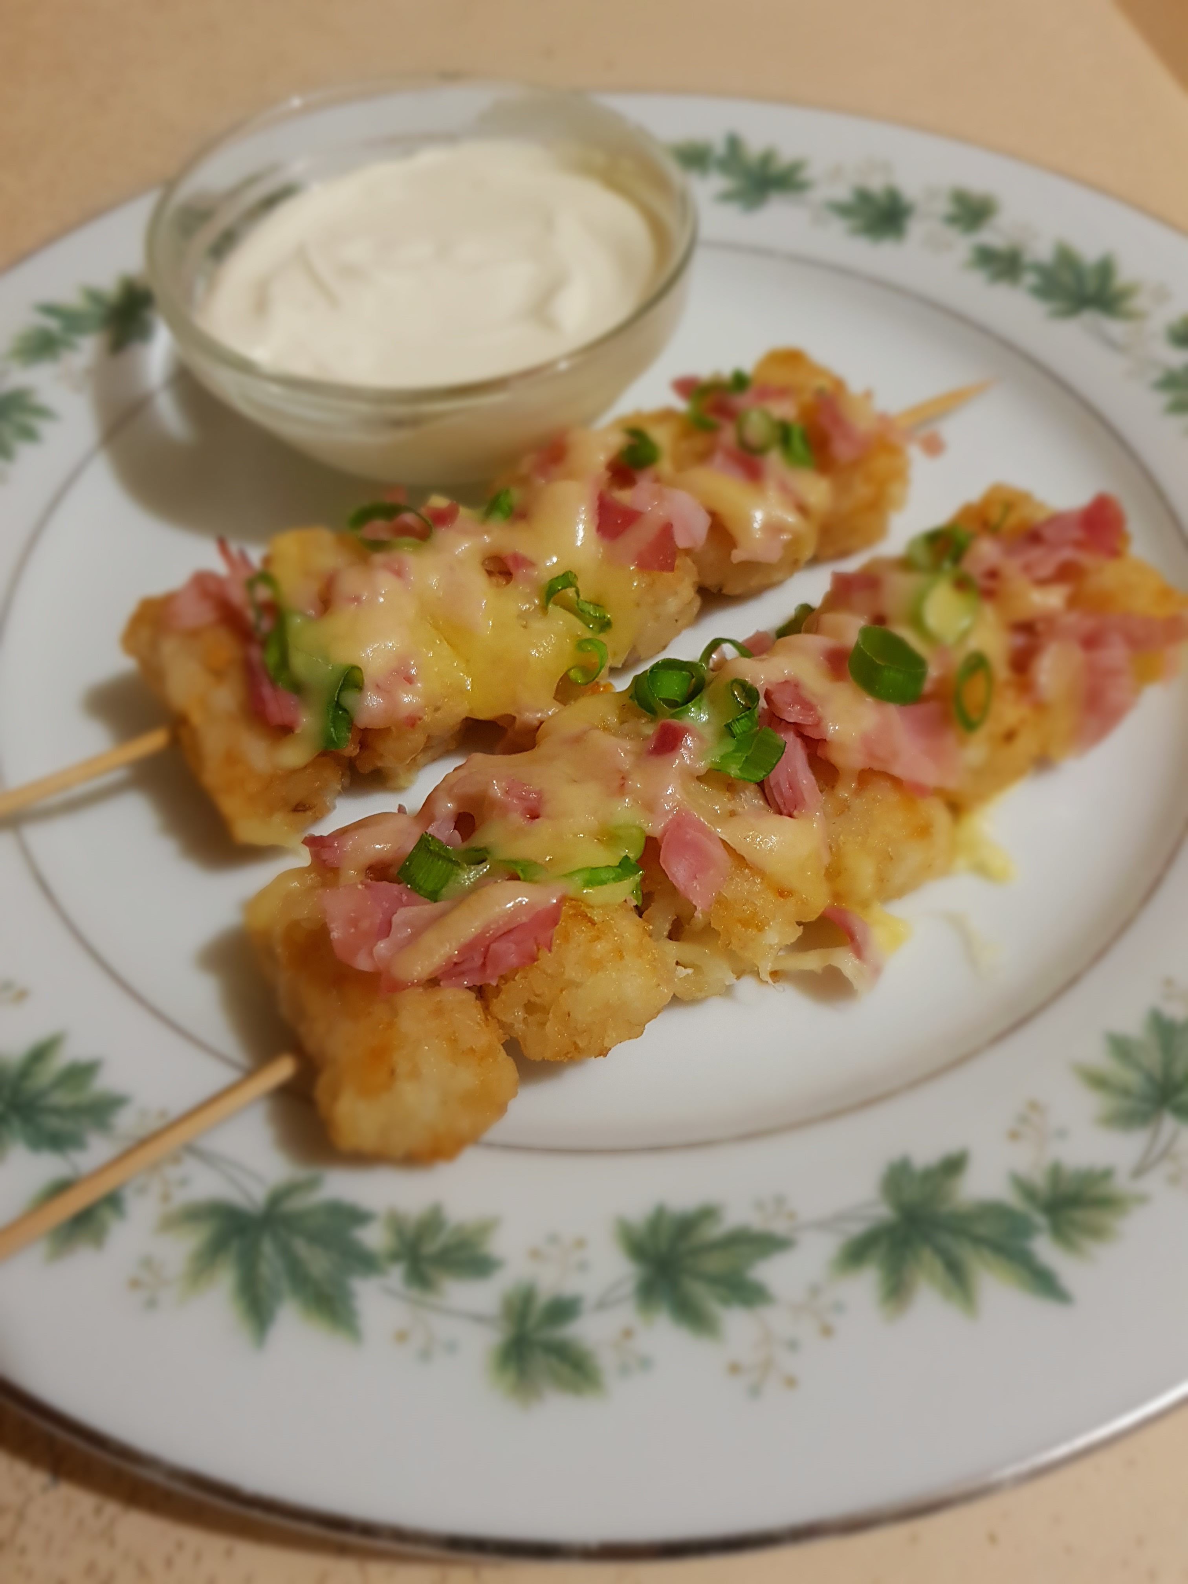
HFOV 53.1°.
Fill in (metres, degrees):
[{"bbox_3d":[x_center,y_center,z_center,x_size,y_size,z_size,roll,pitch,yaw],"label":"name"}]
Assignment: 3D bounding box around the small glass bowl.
[{"bbox_3d":[-0.028,-0.085,0.212,0.092,0.035,0.092,-1,56,1],"label":"small glass bowl"}]

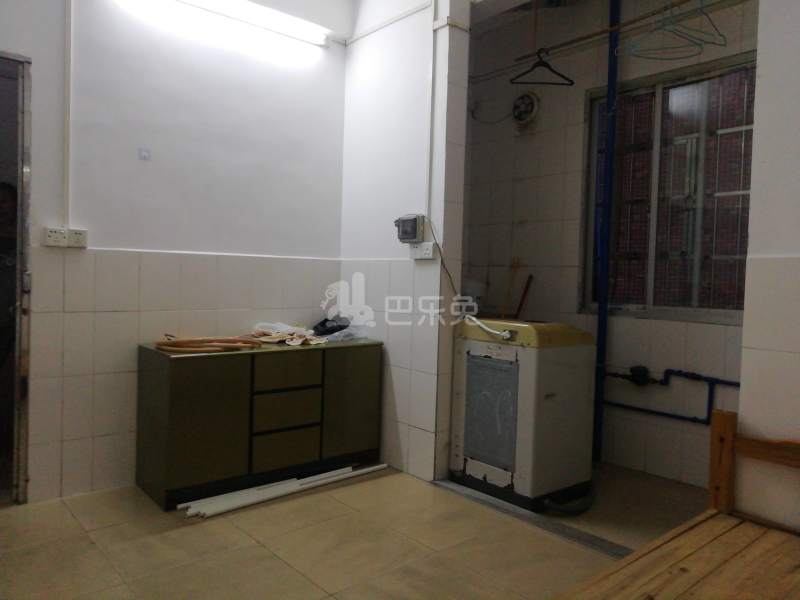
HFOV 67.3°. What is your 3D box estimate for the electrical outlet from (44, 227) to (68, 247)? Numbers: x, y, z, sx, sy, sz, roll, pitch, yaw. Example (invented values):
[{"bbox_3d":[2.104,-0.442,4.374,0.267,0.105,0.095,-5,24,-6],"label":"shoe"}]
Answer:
[{"bbox_3d":[-1.567,-0.285,2.742,0.088,0.086,0.035,0,3,-39],"label":"electrical outlet"}]

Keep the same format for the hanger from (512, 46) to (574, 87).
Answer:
[{"bbox_3d":[0.879,-1.442,3.720,0.390,0.232,0.025,2,2,0],"label":"hanger"}]

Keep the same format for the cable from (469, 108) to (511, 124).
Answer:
[{"bbox_3d":[0.648,-1.325,4.336,0.030,0.135,0.400,0,3,-39],"label":"cable"}]

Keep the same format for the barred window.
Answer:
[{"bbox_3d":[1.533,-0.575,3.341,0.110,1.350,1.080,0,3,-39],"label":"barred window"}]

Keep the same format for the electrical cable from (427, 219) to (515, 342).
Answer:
[{"bbox_3d":[0.346,-0.110,2.985,0.135,0.580,0.475,0,3,-40],"label":"electrical cable"}]

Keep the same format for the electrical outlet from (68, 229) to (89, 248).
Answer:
[{"bbox_3d":[-1.498,-0.285,2.799,0.086,0.086,0.035,0,3,-39],"label":"electrical outlet"}]

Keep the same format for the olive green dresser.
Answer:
[{"bbox_3d":[-0.705,0.595,3.258,1.235,0.692,0.410,0,3,-39],"label":"olive green dresser"}]

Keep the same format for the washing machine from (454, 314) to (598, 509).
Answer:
[{"bbox_3d":[0.638,0.533,3.122,0.492,0.865,0.533,0,3,-40],"label":"washing machine"}]

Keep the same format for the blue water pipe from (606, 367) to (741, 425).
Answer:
[{"bbox_3d":[1.466,0.512,3.289,0.080,0.250,0.750,0,3,-39],"label":"blue water pipe"}]

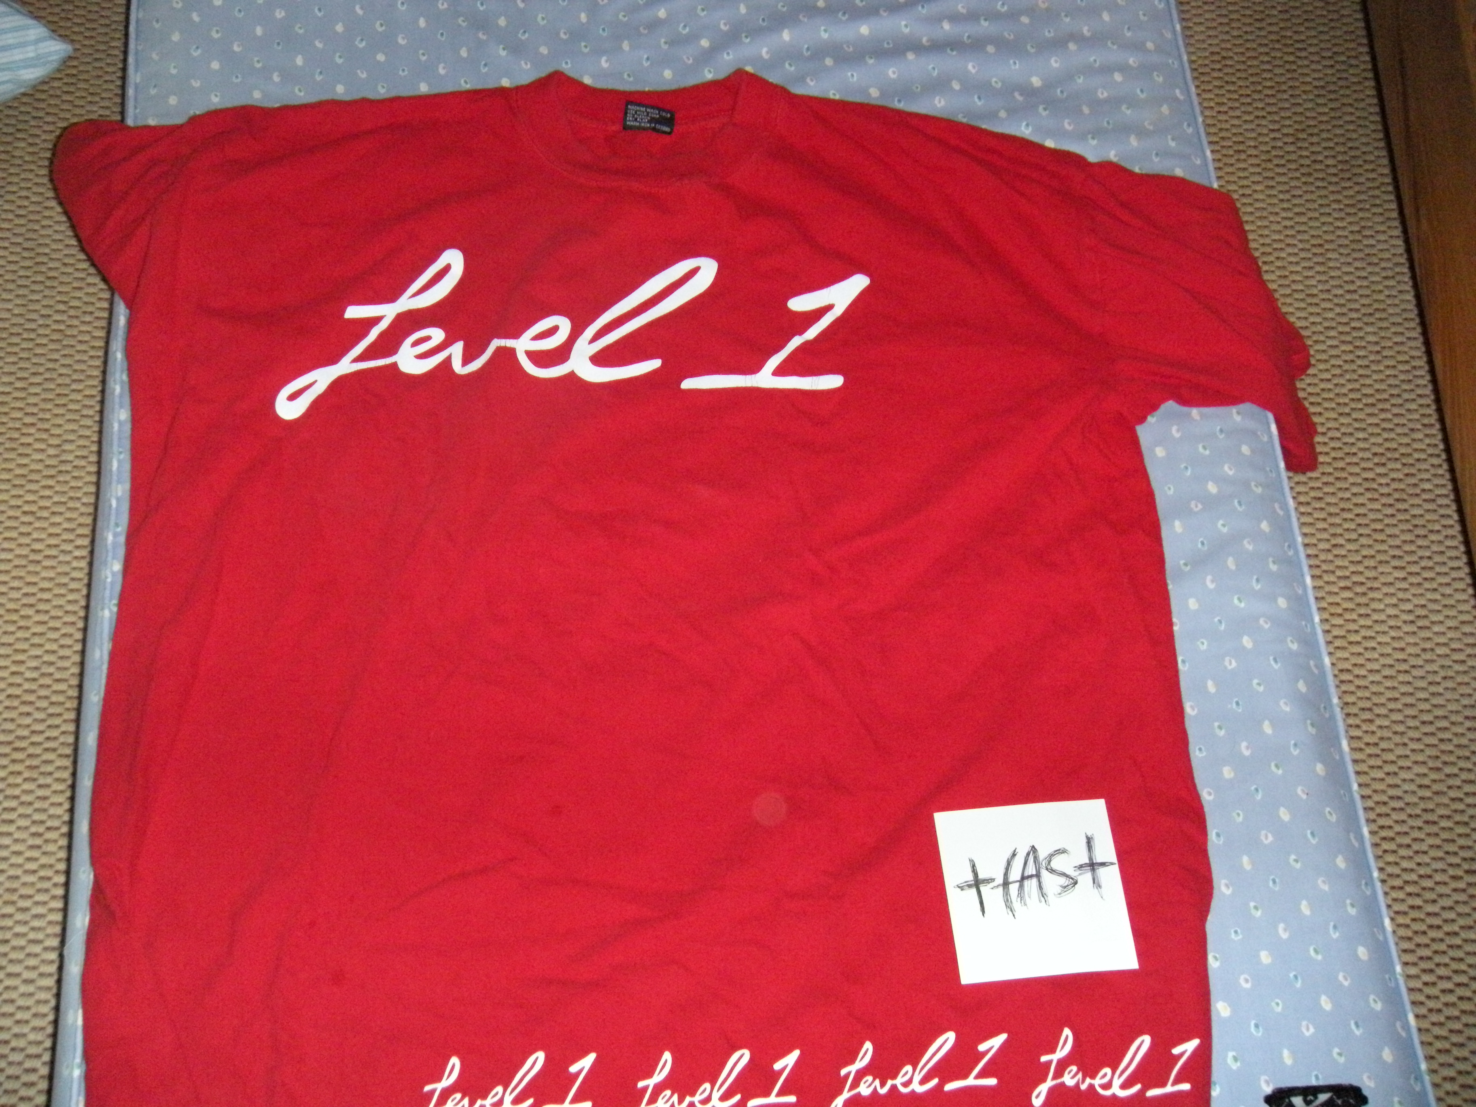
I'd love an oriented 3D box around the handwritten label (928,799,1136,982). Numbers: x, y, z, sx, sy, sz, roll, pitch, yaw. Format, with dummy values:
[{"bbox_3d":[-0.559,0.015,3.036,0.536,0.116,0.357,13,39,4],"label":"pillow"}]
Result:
[{"bbox_3d":[0.154,0.175,1.218,0.091,0.001,0.094,-5,61,-4],"label":"handwritten label"}]

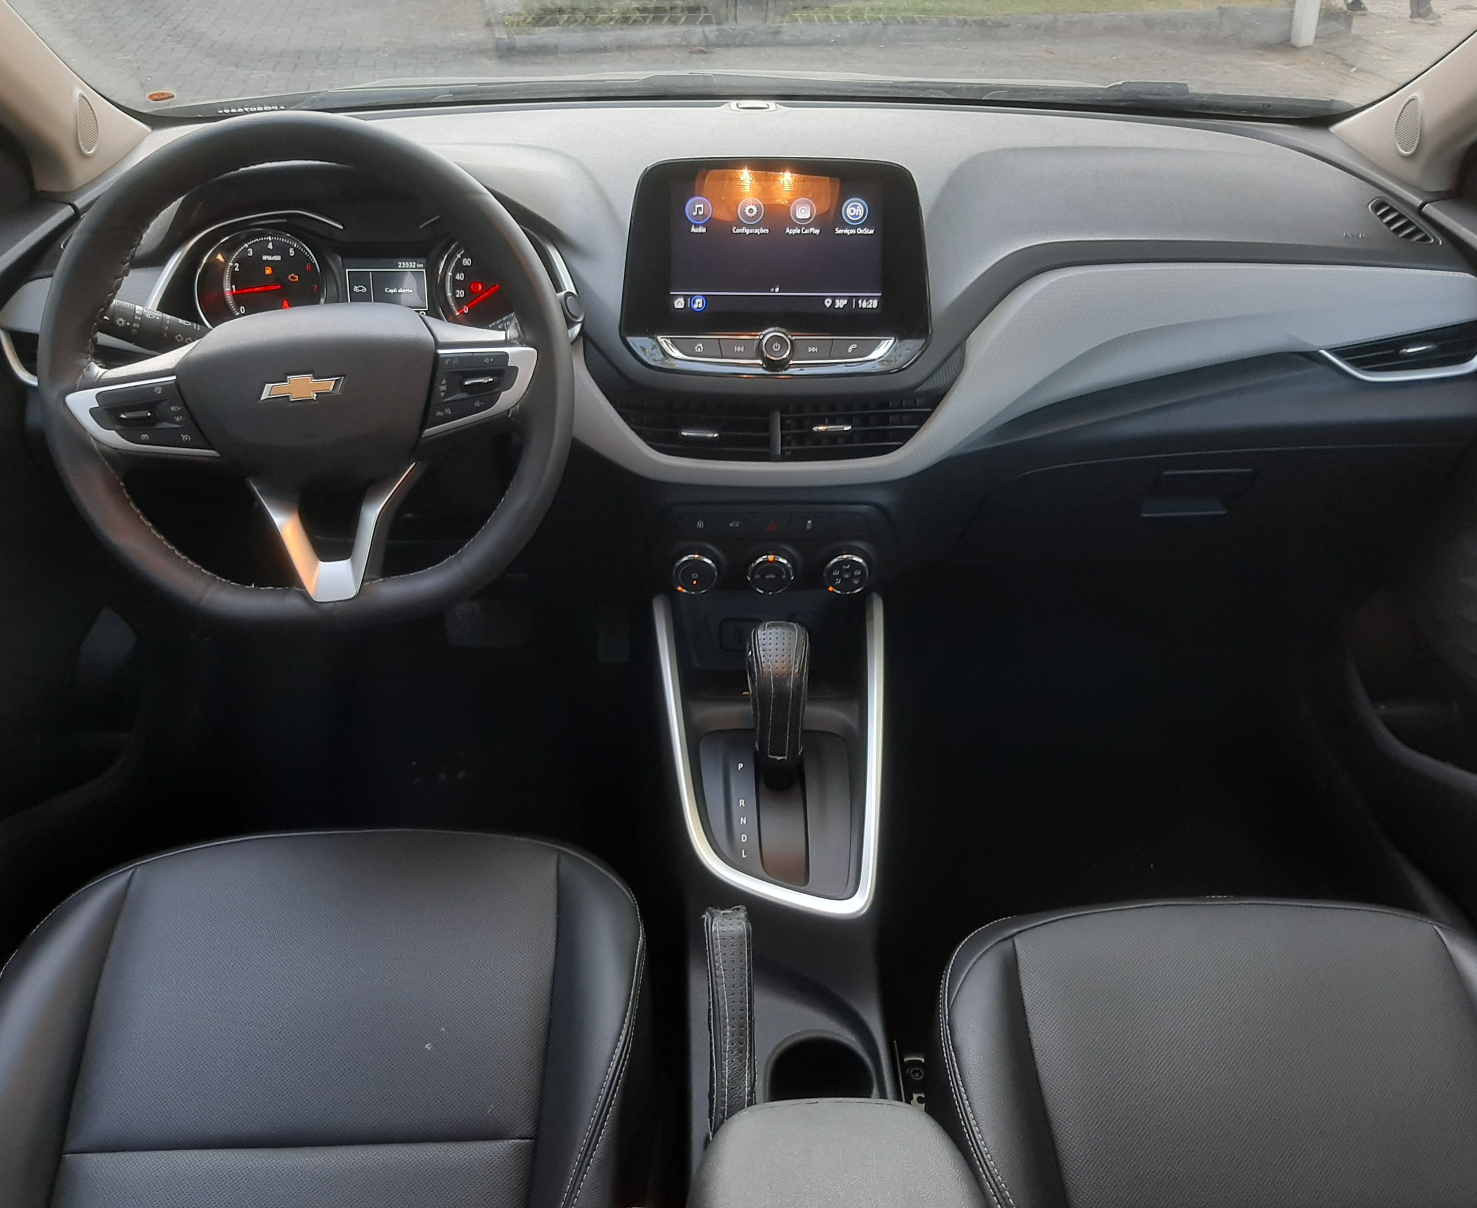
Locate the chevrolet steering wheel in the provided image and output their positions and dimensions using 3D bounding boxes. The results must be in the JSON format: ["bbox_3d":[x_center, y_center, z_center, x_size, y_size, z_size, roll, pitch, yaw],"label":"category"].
[{"bbox_3d":[-0.303,-0.163,0.903,0.370,0.358,0.100,-6,9,-3],"label":"chevrolet steering wheel"}]

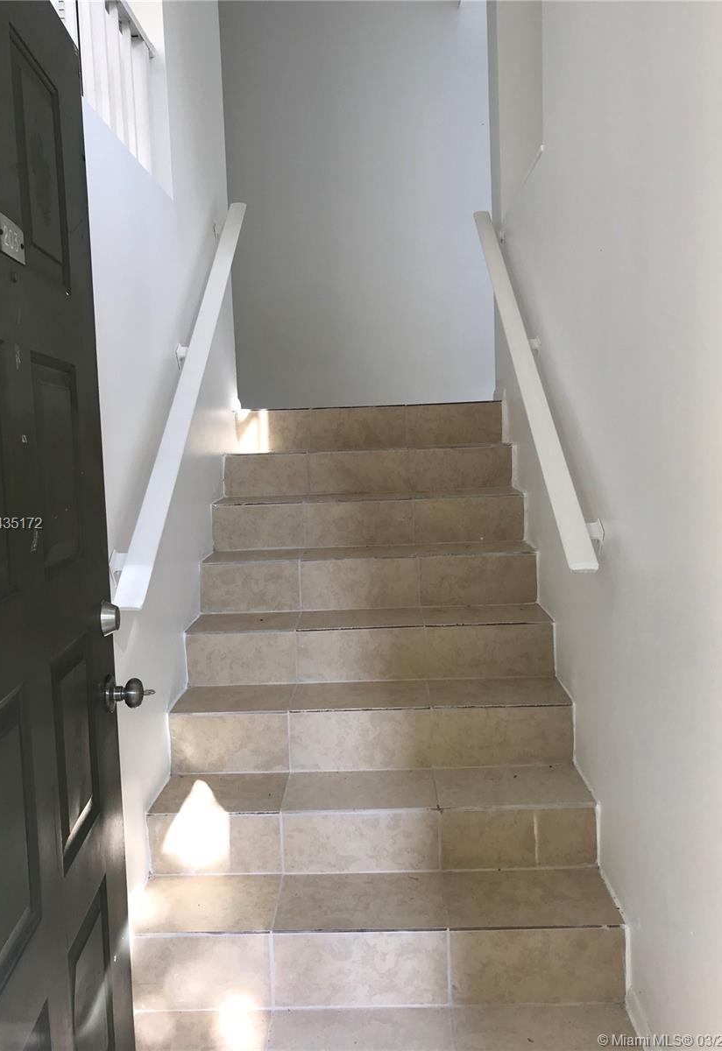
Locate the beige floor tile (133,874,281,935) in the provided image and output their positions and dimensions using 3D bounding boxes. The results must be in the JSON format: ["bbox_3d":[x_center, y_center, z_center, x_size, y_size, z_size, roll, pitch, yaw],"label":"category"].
[{"bbox_3d":[-0.396,0.979,2.189,0.360,0.020,0.260,-2,6,2],"label":"beige floor tile"}]

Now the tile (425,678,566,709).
[{"bbox_3d":[0.420,0.523,2.645,0.415,0.013,0.271,-2,7,1],"label":"tile"}]

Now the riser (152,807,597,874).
[{"bbox_3d":[0.028,0.854,2.308,1.213,0.172,0.020,-2,6,2],"label":"riser"}]

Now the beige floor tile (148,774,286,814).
[{"bbox_3d":[-0.391,0.763,2.414,0.353,0.013,0.267,-2,7,1],"label":"beige floor tile"}]

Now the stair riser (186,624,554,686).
[{"bbox_3d":[0.029,0.426,2.808,1.213,0.178,0.020,-2,6,2],"label":"stair riser"}]

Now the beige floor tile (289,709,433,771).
[{"bbox_3d":[0.000,0.642,2.558,0.428,0.180,0.020,-2,6,2],"label":"beige floor tile"}]

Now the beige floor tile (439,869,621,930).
[{"bbox_3d":[0.423,0.953,2.165,0.419,0.020,0.260,-2,6,2],"label":"beige floor tile"}]

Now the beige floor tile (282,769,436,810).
[{"bbox_3d":[0.000,0.758,2.428,0.425,0.020,0.258,-2,6,2],"label":"beige floor tile"}]

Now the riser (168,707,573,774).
[{"bbox_3d":[0.028,0.641,2.557,1.213,0.180,0.020,-2,6,2],"label":"riser"}]

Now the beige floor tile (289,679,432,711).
[{"bbox_3d":[-0.002,0.536,2.655,0.421,0.013,0.271,-2,7,1],"label":"beige floor tile"}]

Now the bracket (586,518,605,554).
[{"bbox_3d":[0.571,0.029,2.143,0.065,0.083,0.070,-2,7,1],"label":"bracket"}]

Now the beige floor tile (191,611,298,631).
[{"bbox_3d":[-0.396,0.339,2.943,0.359,0.020,0.268,-2,6,2],"label":"beige floor tile"}]

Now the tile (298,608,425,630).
[{"bbox_3d":[-0.001,0.327,2.932,0.426,0.020,0.268,-2,6,2],"label":"tile"}]

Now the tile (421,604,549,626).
[{"bbox_3d":[0.419,0.312,2.898,0.415,0.013,0.272,-2,7,1],"label":"tile"}]

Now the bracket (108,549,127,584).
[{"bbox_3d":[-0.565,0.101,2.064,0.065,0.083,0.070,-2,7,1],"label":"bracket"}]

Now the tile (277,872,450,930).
[{"bbox_3d":[0.000,0.955,2.157,0.421,0.013,0.266,-2,7,1],"label":"tile"}]

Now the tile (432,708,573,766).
[{"bbox_3d":[0.420,0.624,2.525,0.415,0.181,0.013,-2,7,1],"label":"tile"}]

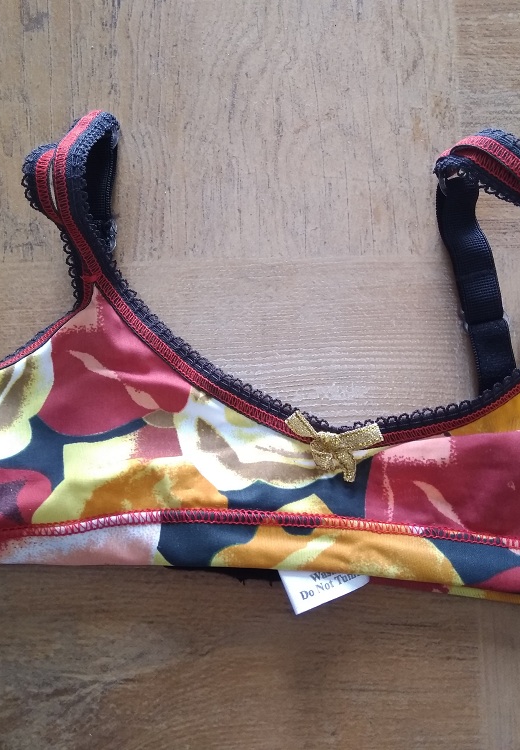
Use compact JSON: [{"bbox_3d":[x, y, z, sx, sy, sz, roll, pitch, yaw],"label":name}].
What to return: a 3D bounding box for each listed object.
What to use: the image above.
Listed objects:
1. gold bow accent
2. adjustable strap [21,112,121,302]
[{"bbox_3d":[0.031,0.030,0.327,0.040,0.008,0.029,4,83,-2],"label":"gold bow accent"},{"bbox_3d":[-0.080,-0.071,0.332,0.040,0.028,0.078,0,83,-2],"label":"adjustable strap"}]

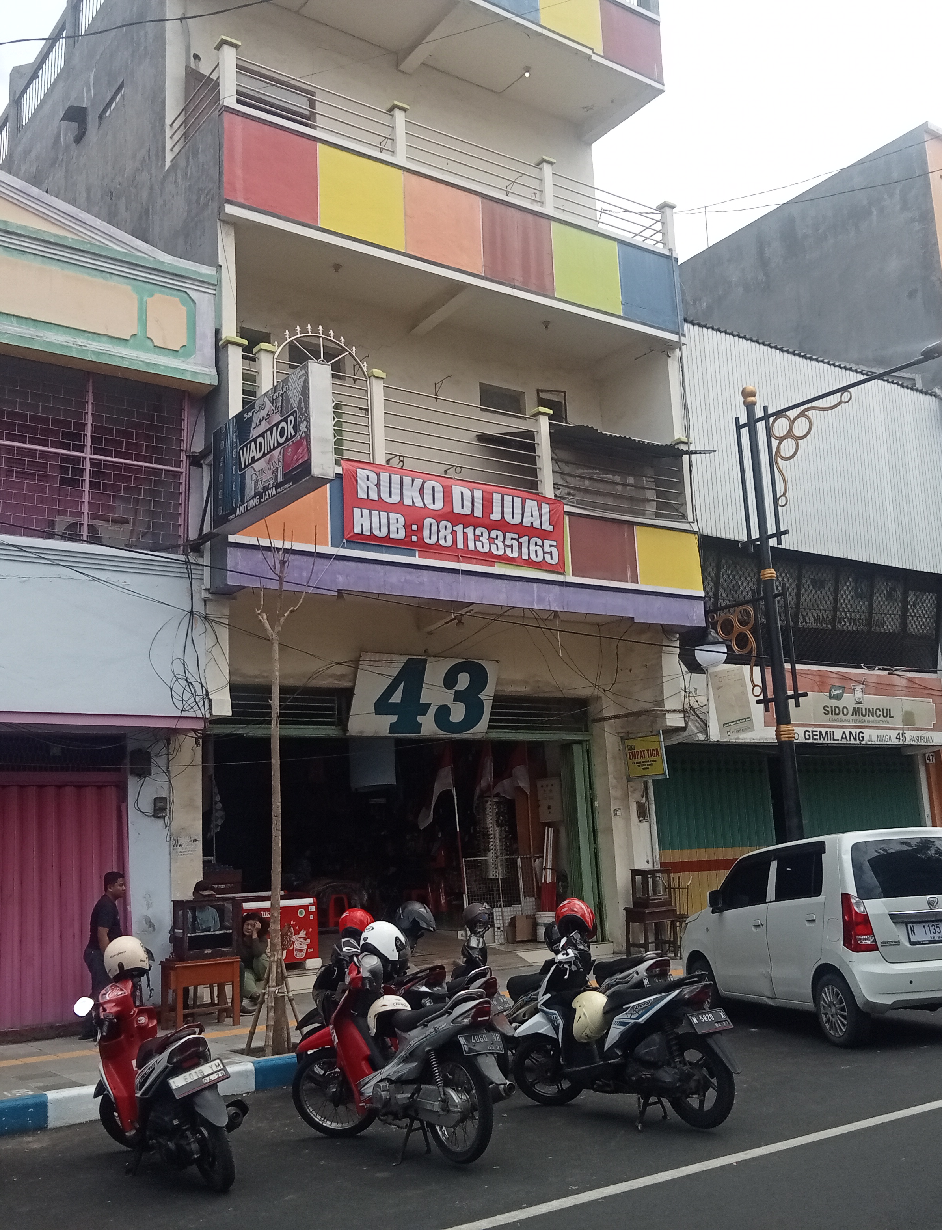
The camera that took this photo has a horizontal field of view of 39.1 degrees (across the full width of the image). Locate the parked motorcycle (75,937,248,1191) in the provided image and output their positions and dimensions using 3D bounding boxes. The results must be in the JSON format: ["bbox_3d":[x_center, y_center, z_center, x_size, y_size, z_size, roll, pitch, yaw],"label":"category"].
[{"bbox_3d":[-1.717,2.455,7.270,0.700,1.180,1.850,6,-15,-40],"label":"parked motorcycle"}]

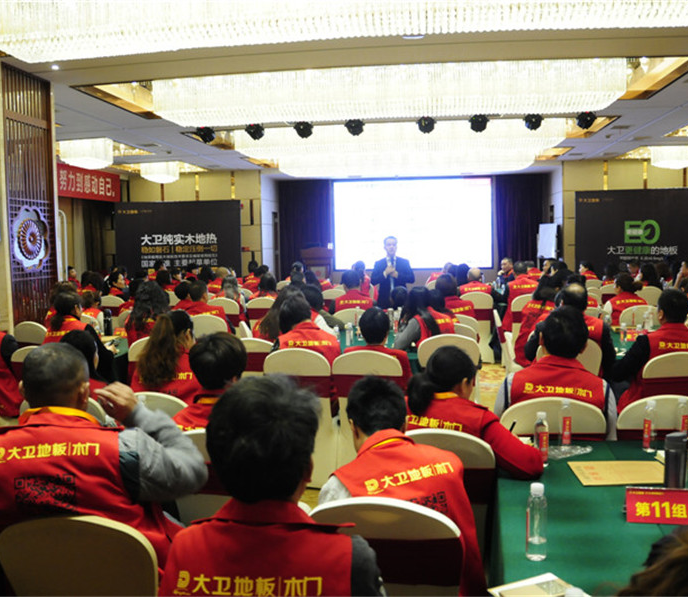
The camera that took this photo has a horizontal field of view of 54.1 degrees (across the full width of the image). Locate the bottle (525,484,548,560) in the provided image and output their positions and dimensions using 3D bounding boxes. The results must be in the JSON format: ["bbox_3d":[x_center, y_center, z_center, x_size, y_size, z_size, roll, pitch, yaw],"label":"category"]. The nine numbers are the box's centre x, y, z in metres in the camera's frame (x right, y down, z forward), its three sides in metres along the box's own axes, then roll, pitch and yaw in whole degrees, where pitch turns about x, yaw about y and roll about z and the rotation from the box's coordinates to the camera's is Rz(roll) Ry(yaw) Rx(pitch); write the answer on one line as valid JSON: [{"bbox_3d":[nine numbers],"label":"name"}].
[{"bbox_3d":[0.561,0.647,1.959,0.060,0.224,0.060,0,5,8],"label":"bottle"}]

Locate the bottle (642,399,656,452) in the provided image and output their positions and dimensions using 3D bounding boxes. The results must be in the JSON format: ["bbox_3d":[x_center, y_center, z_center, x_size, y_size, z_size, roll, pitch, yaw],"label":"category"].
[{"bbox_3d":[1.324,0.550,2.915,0.060,0.224,0.060,0,5,8],"label":"bottle"}]

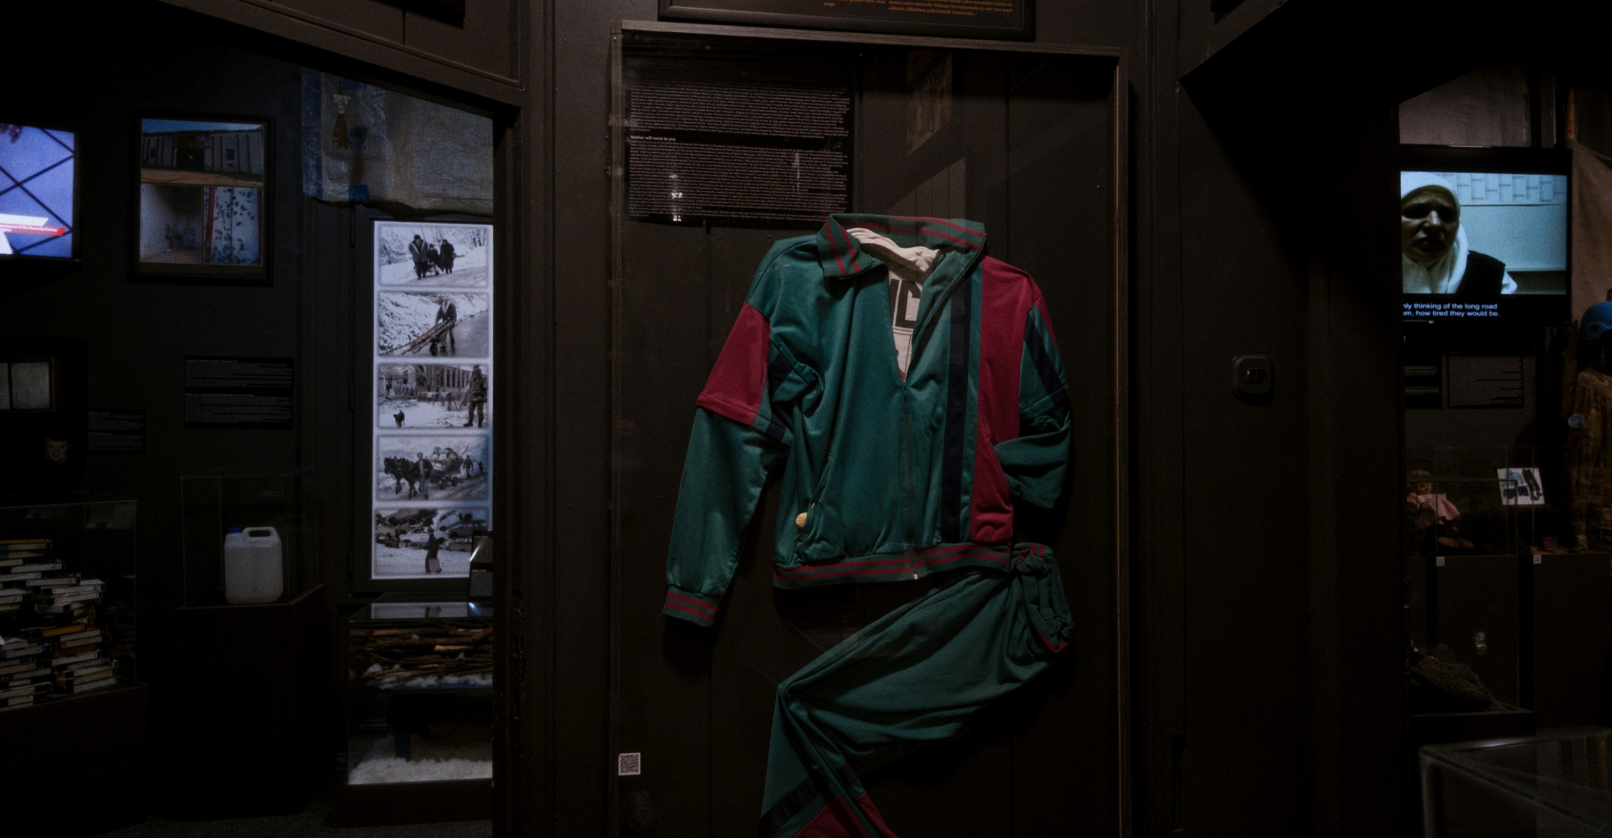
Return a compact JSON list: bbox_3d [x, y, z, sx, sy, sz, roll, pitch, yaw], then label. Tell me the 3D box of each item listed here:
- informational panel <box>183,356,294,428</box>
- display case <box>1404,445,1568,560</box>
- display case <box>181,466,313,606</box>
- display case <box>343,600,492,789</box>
[{"bbox_3d":[-2.350,-0.110,4.450,0.420,0.297,0.015,0,-1,-9],"label":"informational panel"},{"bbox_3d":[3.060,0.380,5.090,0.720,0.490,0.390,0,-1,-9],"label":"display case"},{"bbox_3d":[-2.125,0.440,4.130,0.355,0.470,0.400,0,-1,-11],"label":"display case"},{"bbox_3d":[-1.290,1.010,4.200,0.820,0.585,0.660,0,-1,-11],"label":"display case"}]

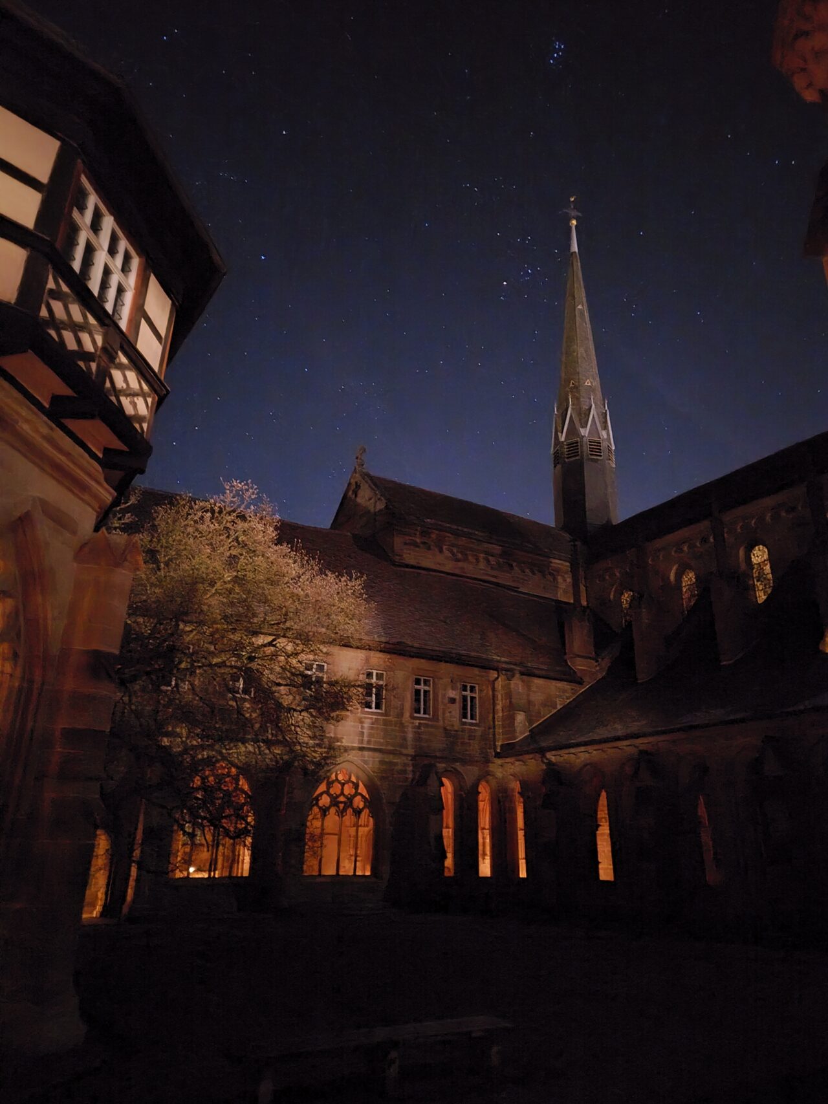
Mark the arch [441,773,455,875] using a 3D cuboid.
[{"bbox_3d":[1.228,10.139,28.301,0.650,3.470,0.300,14,-25,-29],"label":"arch"}]

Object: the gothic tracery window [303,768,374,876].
[{"bbox_3d":[-2.483,9.203,26.196,2.580,3.490,0.350,14,-25,-29],"label":"gothic tracery window"}]

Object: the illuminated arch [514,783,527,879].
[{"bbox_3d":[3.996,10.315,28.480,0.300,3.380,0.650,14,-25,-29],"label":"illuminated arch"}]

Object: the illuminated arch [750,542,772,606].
[{"bbox_3d":[15.213,1.021,33.608,0.300,2.750,0.950,14,-25,-29],"label":"illuminated arch"}]

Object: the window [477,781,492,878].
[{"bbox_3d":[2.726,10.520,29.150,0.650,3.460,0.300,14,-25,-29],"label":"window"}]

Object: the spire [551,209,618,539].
[{"bbox_3d":[12.322,-14.098,56.680,4.180,29.260,4.180,14,-25,-29],"label":"spire"}]

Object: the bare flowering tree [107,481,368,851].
[{"bbox_3d":[-3.557,2.862,15.431,5.760,9.300,6.000,14,-25,-29],"label":"bare flowering tree"}]

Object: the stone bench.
[{"bbox_3d":[-0.258,4.024,6.017,2.320,0.400,0.460,14,-25,-29],"label":"stone bench"}]

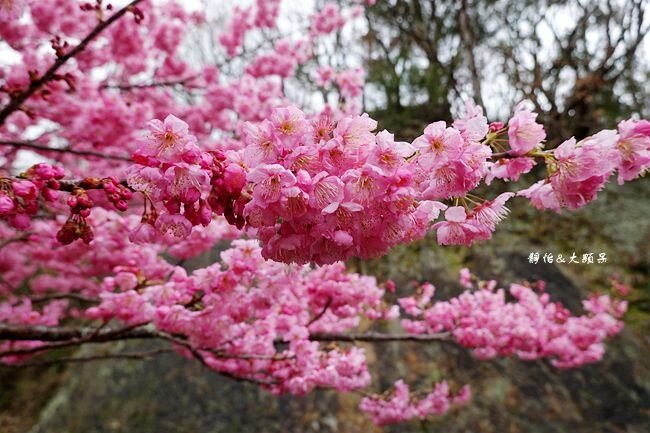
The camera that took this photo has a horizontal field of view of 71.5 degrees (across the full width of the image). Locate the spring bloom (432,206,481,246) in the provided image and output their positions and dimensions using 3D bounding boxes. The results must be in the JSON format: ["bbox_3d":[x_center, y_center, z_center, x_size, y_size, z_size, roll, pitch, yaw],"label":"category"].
[{"bbox_3d":[0.084,0.003,0.290,0.032,0.031,0.018,0,45,16],"label":"spring bloom"}]

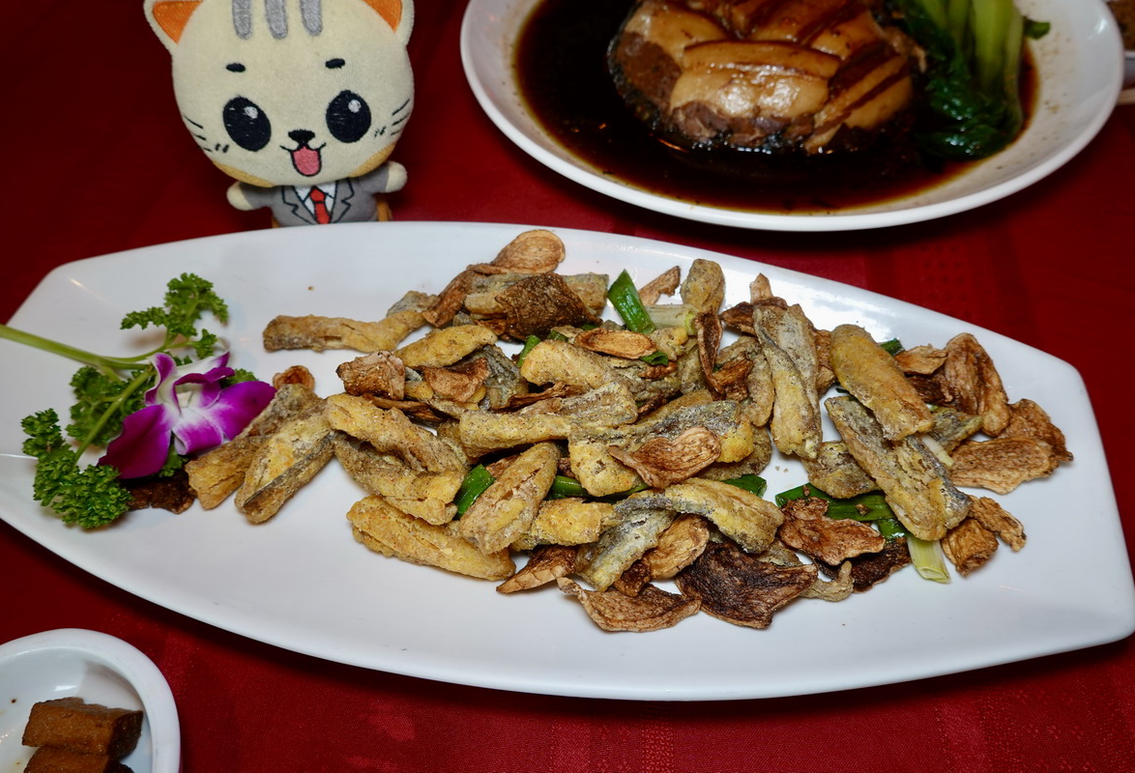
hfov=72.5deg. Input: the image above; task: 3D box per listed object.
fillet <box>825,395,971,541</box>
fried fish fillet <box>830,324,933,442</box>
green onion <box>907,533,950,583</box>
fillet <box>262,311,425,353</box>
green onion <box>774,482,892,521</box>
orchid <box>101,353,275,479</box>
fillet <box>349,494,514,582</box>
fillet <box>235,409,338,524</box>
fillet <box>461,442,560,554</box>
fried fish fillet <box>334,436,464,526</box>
[{"bbox_3d":[0.113,0.026,0.266,0.018,0.013,0.058,-22,56,-10],"label":"fillet"},{"bbox_3d":[0.112,-0.002,0.276,0.018,0.013,0.042,-16,55,-7],"label":"fried fish fillet"},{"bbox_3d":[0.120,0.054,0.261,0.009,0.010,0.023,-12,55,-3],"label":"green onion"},{"bbox_3d":[-0.097,-0.023,0.334,0.067,0.011,0.015,-1,55,4],"label":"fillet"},{"bbox_3d":[0.092,0.040,0.267,0.039,0.007,0.011,6,55,8],"label":"green onion"},{"bbox_3d":[-0.144,0.011,0.292,0.057,0.024,0.042,-8,82,-12],"label":"orchid"},{"bbox_3d":[-0.047,0.052,0.267,0.057,0.015,0.018,10,56,11],"label":"fillet"},{"bbox_3d":[-0.106,0.029,0.295,0.018,0.012,0.048,23,60,20],"label":"fillet"},{"bbox_3d":[-0.018,0.039,0.267,0.016,0.013,0.041,30,62,23],"label":"fillet"},{"bbox_3d":[-0.062,0.033,0.278,0.050,0.015,0.018,23,60,21],"label":"fried fish fillet"}]

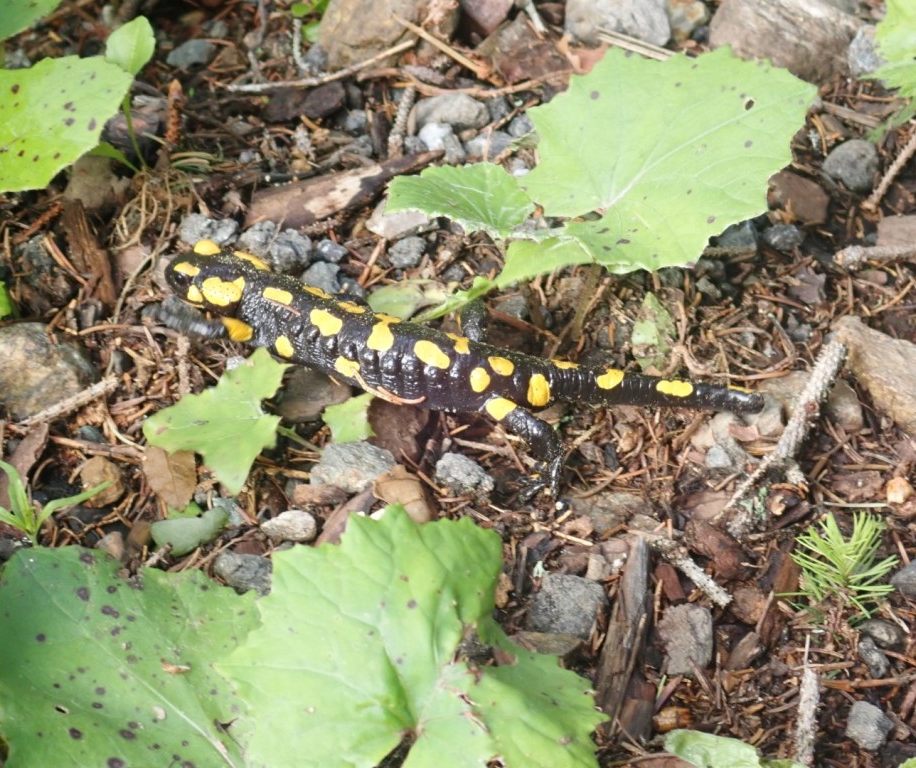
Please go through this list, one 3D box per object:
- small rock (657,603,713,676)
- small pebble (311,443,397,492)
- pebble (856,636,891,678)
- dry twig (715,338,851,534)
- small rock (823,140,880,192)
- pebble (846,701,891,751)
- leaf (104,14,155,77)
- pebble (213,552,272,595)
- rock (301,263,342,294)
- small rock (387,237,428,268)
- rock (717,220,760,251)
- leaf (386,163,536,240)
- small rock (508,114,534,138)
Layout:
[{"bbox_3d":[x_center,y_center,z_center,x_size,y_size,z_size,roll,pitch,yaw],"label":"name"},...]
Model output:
[{"bbox_3d":[0.064,0.072,0.835,0.015,0.011,0.021,0,48,0],"label":"small rock"},{"bbox_3d":[-0.030,0.023,0.832,0.024,0.010,0.016,0,47,0],"label":"small pebble"},{"bbox_3d":[0.117,0.077,0.834,0.007,0.007,0.014,-18,51,-16],"label":"pebble"},{"bbox_3d":[0.101,0.016,0.878,0.016,0.014,0.080,22,55,17],"label":"dry twig"},{"bbox_3d":[0.126,-0.070,0.948,0.018,0.014,0.018,0,52,0],"label":"small rock"},{"bbox_3d":[0.114,0.095,0.821,0.013,0.011,0.015,0,52,0],"label":"pebble"},{"bbox_3d":[-0.101,-0.104,0.909,0.016,0.014,0.012,0,47,0],"label":"leaf"},{"bbox_3d":[-0.058,0.052,0.805,0.018,0.009,0.013,0,47,0],"label":"pebble"},{"bbox_3d":[-0.043,-0.032,0.921,0.013,0.009,0.013,0,52,0],"label":"rock"},{"bbox_3d":[-0.016,-0.041,0.928,0.012,0.008,0.011,0,52,0],"label":"small rock"},{"bbox_3d":[0.085,-0.045,0.895,0.015,0.009,0.011,0,47,0],"label":"rock"},{"bbox_3d":[0.001,-0.055,0.886,0.046,0.013,0.027,0,47,0],"label":"leaf"},{"bbox_3d":[0.021,-0.085,0.980,0.009,0.006,0.009,0,48,0],"label":"small rock"}]

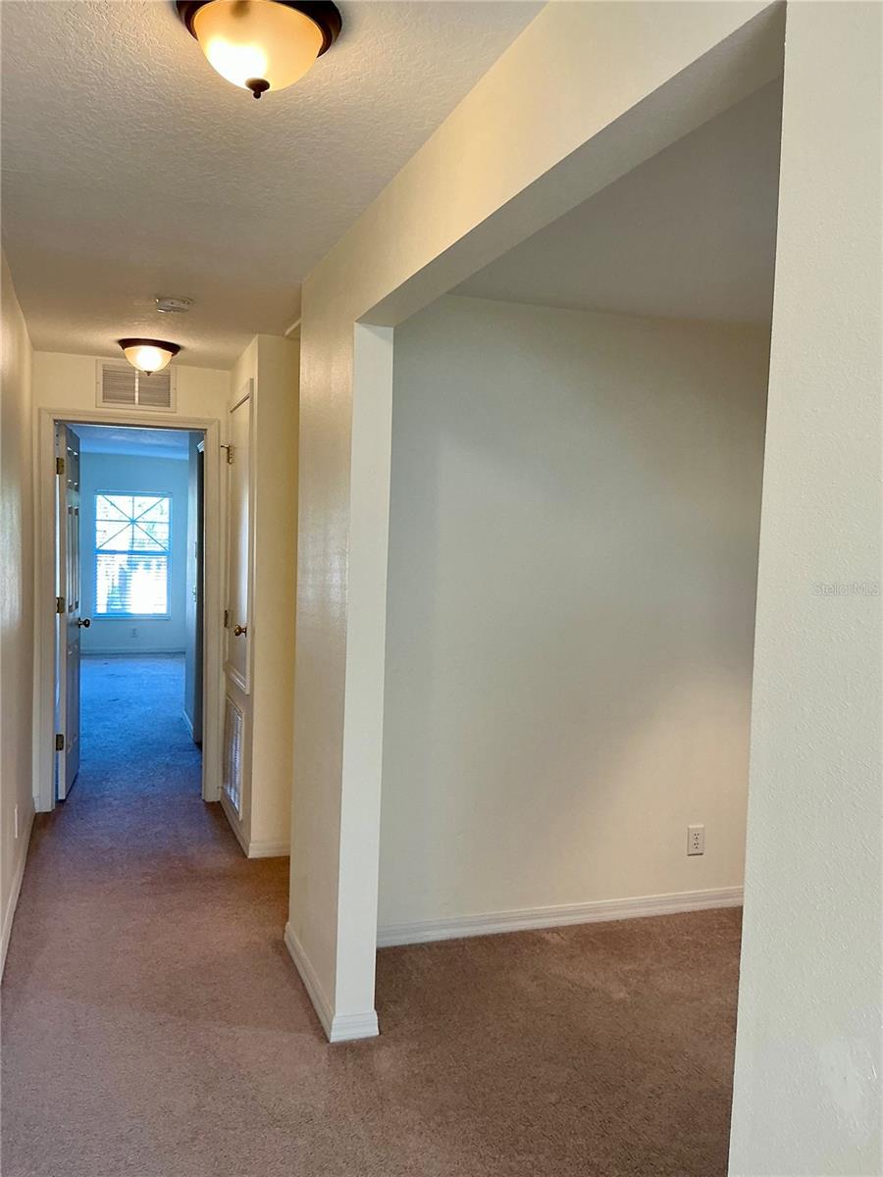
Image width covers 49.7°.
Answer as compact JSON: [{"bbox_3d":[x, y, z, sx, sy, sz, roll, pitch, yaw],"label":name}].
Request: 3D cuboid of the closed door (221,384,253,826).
[{"bbox_3d":[-1.039,0.068,4.871,0.050,2.084,0.823,1,3,-20],"label":"closed door"}]

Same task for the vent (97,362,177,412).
[{"bbox_3d":[-1.618,-1.071,5.062,0.408,0.249,0.020,1,3,-20],"label":"vent"}]

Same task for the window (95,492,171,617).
[{"bbox_3d":[-3.679,-0.393,11.375,0.876,1.525,0.100,1,3,-20],"label":"window"}]

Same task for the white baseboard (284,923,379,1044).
[{"bbox_3d":[-0.386,1.292,3.213,0.151,0.081,0.741,1,3,-20],"label":"white baseboard"}]

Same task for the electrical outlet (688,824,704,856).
[{"bbox_3d":[1.052,1.041,3.939,0.079,0.122,0.010,1,3,-20],"label":"electrical outlet"}]

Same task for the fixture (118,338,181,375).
[{"bbox_3d":[-1.402,-1.094,4.574,0.286,0.146,0.286,1,3,-20],"label":"fixture"}]

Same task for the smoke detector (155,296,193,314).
[{"bbox_3d":[-1.034,-1.090,3.678,0.135,0.037,0.135,1,3,-20],"label":"smoke detector"}]

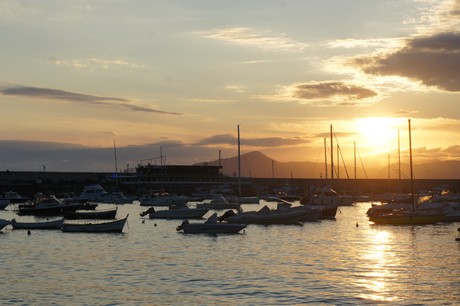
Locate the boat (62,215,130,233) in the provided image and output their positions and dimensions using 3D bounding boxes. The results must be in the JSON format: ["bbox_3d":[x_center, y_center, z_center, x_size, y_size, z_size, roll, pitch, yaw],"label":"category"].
[{"bbox_3d":[-10.288,5.394,80.000,5.000,1.400,1.800,0,-1,10],"label":"boat"}]

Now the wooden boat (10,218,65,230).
[{"bbox_3d":[-15.587,5.793,85.000,4.200,0.950,1.600,0,-1,5],"label":"wooden boat"}]

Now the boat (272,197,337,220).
[{"bbox_3d":[7.368,5.509,103.000,6.300,2.100,2.300,0,-1,8],"label":"boat"}]

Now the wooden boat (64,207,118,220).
[{"bbox_3d":[-13.635,5.927,103.000,5.100,1.250,1.800,0,-1,8],"label":"wooden boat"}]

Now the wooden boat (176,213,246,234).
[{"bbox_3d":[-1.366,5.319,79.000,5.100,1.550,1.950,0,-1,8],"label":"wooden boat"}]

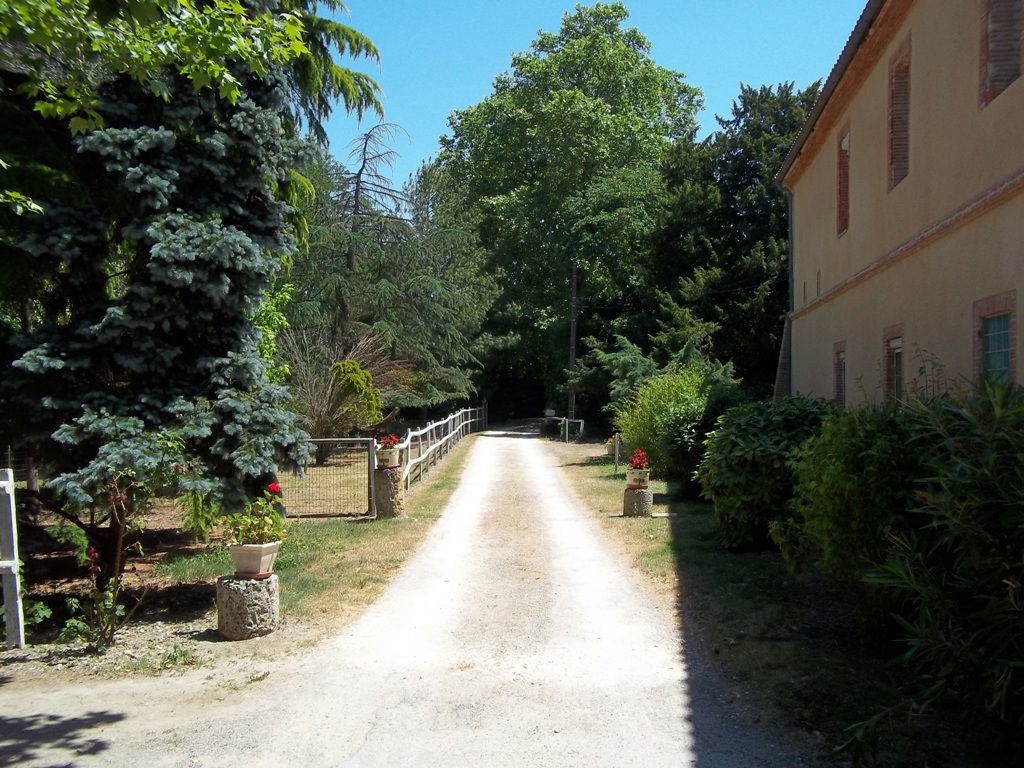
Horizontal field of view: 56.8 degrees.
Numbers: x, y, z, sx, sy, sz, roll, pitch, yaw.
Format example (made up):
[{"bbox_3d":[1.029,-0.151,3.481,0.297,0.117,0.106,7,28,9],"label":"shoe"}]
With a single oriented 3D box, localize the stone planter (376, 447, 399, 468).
[{"bbox_3d":[-1.720,1.016,13.185,0.320,0.260,0.310,0,-1,0],"label":"stone planter"}]

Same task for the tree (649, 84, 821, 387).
[{"bbox_3d":[7.194,-3.738,30.065,6.200,11.700,6.200,0,-1,0],"label":"tree"}]

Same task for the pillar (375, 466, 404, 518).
[{"bbox_3d":[-1.712,1.486,13.177,0.400,0.700,0.390,0,-1,0],"label":"pillar"}]

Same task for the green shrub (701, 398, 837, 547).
[{"bbox_3d":[3.085,0.967,11.386,1.800,1.680,1.900,0,-1,0],"label":"green shrub"}]

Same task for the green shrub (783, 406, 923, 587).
[{"bbox_3d":[3.314,0.981,9.185,1.450,1.580,1.600,0,-1,0],"label":"green shrub"}]

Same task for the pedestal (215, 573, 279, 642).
[{"bbox_3d":[-1.834,1.533,6.576,0.420,0.390,0.420,0,-1,0],"label":"pedestal"}]

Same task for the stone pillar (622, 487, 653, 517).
[{"bbox_3d":[1.747,1.636,13.175,0.400,0.400,0.390,0,-1,0],"label":"stone pillar"}]

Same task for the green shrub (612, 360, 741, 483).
[{"bbox_3d":[3.530,0.701,20.191,2.600,2.500,2.500,0,-1,0],"label":"green shrub"}]

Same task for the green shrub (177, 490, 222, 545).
[{"bbox_3d":[-3.492,1.483,10.577,0.480,0.620,0.460,0,-1,0],"label":"green shrub"}]

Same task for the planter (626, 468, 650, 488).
[{"bbox_3d":[1.761,1.306,13.180,0.320,0.260,0.310,0,-1,0],"label":"planter"}]

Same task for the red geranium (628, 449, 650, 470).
[{"bbox_3d":[1.755,1.031,13.185,0.280,0.290,0.280,0,-1,0],"label":"red geranium"}]

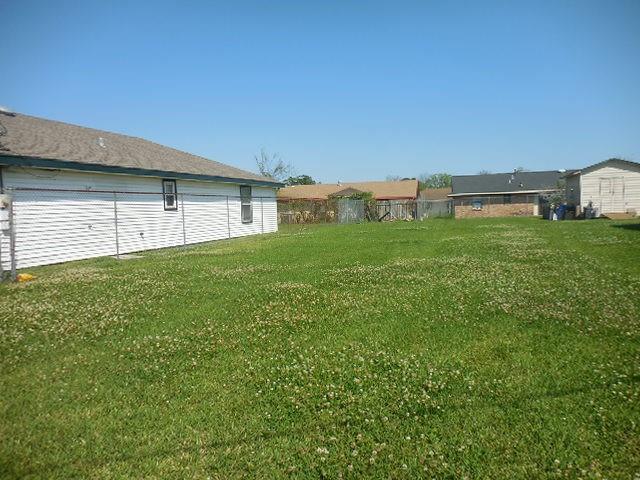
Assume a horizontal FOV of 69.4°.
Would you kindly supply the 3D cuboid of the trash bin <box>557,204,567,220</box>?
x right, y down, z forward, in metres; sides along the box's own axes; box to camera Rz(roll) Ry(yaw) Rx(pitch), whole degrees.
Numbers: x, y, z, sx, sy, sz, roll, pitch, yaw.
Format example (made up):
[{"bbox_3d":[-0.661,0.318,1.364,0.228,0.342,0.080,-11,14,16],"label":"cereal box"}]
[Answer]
[{"bbox_3d":[16.427,-1.877,31.549,0.620,1.070,0.720,-1,4,18],"label":"trash bin"}]

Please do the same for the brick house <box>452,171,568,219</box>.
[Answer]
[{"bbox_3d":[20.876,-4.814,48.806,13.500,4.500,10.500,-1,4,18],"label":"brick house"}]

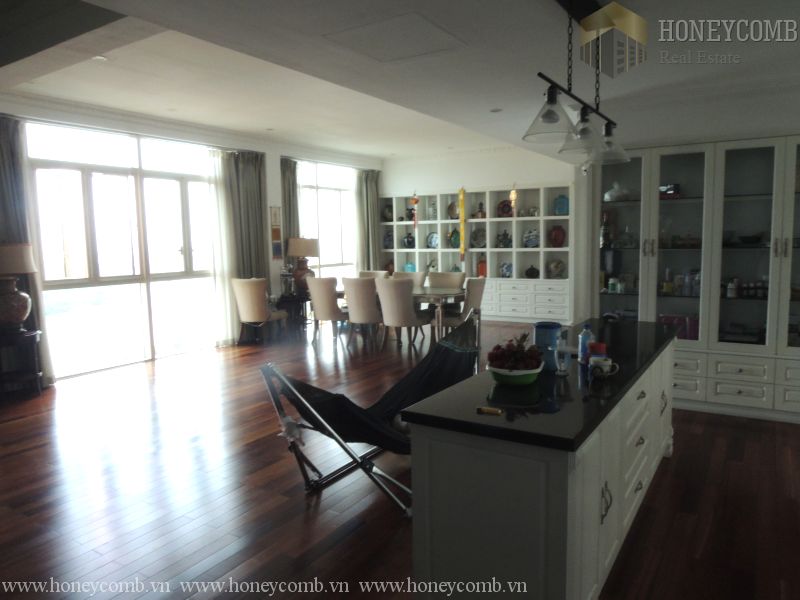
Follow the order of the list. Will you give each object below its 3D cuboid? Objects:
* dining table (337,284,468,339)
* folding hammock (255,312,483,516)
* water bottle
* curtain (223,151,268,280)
[{"bbox_3d":[-0.031,0.219,9.048,2.250,0.765,1.020,3,7,33],"label":"dining table"},{"bbox_3d":[0.004,0.675,3.702,0.750,0.970,2.320,3,7,33],"label":"folding hammock"},{"bbox_3d":[1.061,0.250,3.151,0.073,0.220,0.073,3,7,33],"label":"water bottle"},{"bbox_3d":[-2.373,-0.849,8.819,0.180,2.970,0.850,3,7,33],"label":"curtain"}]

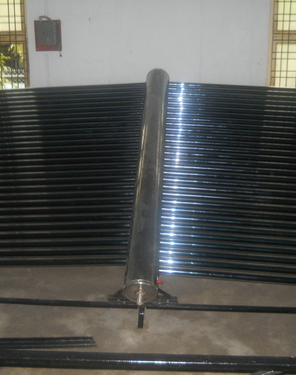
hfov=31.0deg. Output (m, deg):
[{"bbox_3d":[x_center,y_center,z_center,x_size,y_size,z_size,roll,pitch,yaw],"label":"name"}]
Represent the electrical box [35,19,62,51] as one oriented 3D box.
[{"bbox_3d":[-1.201,-1.838,6.450,0.315,0.375,0.120,1,14,2],"label":"electrical box"}]

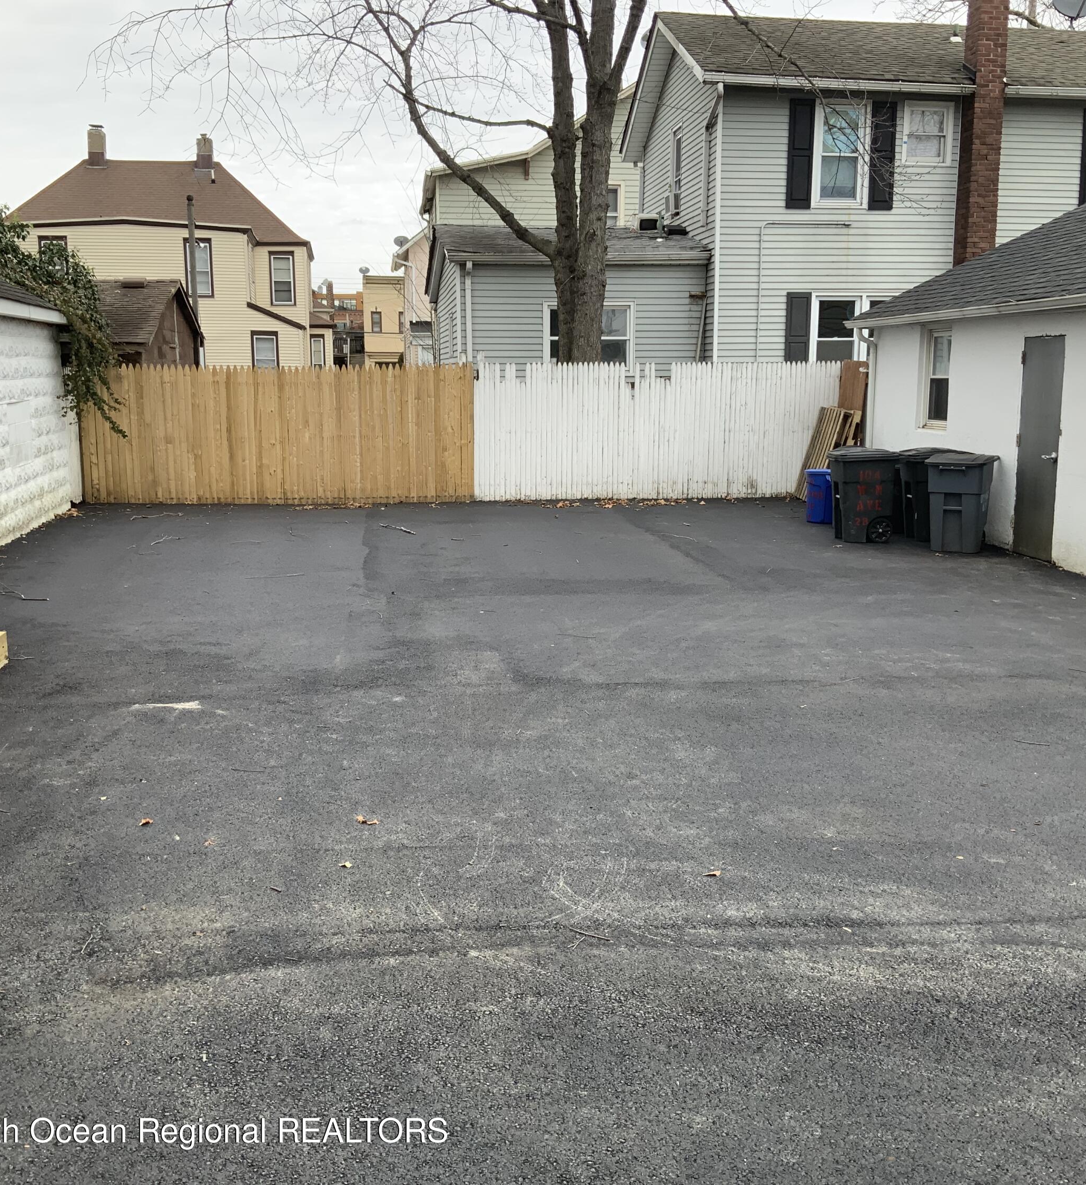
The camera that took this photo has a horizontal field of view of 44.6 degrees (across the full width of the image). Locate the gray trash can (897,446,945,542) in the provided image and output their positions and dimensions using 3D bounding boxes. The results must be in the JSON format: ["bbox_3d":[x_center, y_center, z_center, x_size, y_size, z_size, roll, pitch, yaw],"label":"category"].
[{"bbox_3d":[4.167,-1.055,14.015,0.660,0.950,0.560,-1,9,-6],"label":"gray trash can"}]

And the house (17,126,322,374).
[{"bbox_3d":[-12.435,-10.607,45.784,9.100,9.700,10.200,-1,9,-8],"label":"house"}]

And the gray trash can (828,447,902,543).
[{"bbox_3d":[3.377,-1.036,13.916,0.660,0.950,0.560,-1,9,-6],"label":"gray trash can"}]

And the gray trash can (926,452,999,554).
[{"bbox_3d":[4.147,-0.891,13.069,0.570,0.930,0.700,5,11,29],"label":"gray trash can"}]

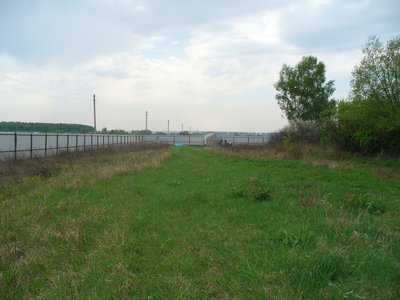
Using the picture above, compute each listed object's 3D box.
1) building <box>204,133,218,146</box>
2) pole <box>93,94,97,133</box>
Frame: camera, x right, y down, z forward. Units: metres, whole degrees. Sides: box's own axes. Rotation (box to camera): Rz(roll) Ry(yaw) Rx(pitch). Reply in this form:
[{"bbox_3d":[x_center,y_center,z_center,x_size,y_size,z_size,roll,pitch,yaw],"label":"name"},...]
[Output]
[{"bbox_3d":[2.250,-1.980,82.000,2.100,2.700,2.600,-1,2,-23],"label":"building"},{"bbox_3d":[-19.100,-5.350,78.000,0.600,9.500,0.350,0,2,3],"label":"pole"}]

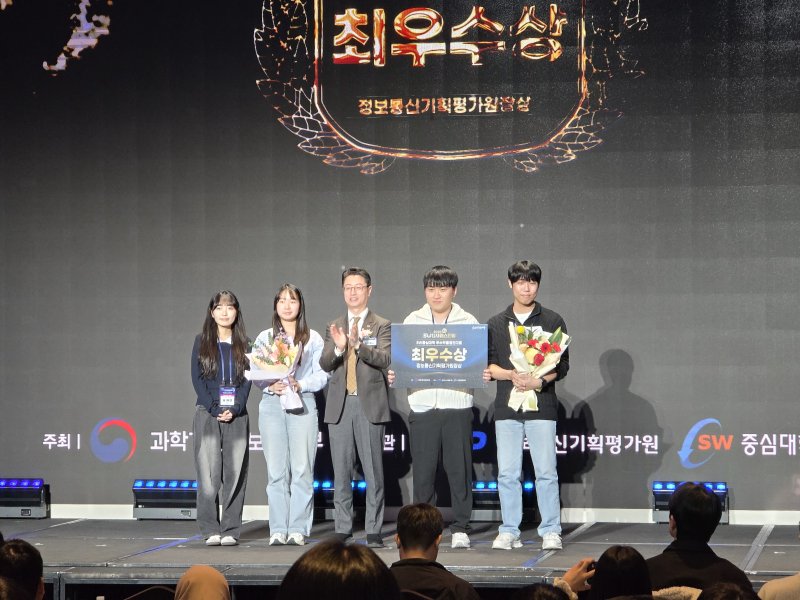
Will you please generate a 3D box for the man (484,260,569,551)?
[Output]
[{"bbox_3d":[0.782,0.646,16.380,0.520,1.774,0.370,0,-1,11],"label":"man"}]

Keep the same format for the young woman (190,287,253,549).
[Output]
[{"bbox_3d":[-1.132,0.744,16.826,0.400,1.604,0.280,0,-1,-6],"label":"young woman"}]

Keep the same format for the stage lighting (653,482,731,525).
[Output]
[{"bbox_3d":[2.018,1.419,18.495,0.500,0.283,0.170,0,-1,10],"label":"stage lighting"}]

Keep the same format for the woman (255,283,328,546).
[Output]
[{"bbox_3d":[-0.694,0.719,16.793,0.460,1.650,0.340,0,-1,2],"label":"woman"}]

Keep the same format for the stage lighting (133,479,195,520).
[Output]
[{"bbox_3d":[-1.666,1.439,19.080,0.500,0.283,0.170,0,-1,10],"label":"stage lighting"}]

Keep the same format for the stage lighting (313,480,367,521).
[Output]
[{"bbox_3d":[-0.438,1.432,18.889,0.500,0.283,0.170,0,-1,10],"label":"stage lighting"}]

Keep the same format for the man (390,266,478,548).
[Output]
[{"bbox_3d":[0.231,0.664,16.612,0.580,1.749,0.370,0,-1,9],"label":"man"}]

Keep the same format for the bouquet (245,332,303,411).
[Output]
[{"bbox_3d":[-0.783,0.443,16.593,0.320,0.460,0.240,-19,16,3],"label":"bouquet"}]

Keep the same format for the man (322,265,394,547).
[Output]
[{"bbox_3d":[-0.274,0.668,16.593,0.440,1.743,0.370,0,-1,11],"label":"man"}]

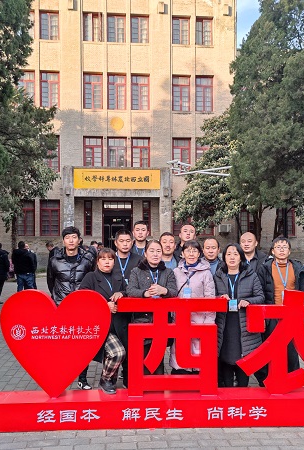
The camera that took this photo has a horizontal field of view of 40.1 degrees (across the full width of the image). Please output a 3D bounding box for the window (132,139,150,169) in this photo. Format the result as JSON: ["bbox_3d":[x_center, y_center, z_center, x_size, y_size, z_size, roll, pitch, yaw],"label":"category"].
[{"bbox_3d":[-0.729,-4.465,26.668,1.178,2.310,0.150,0,-2,-5],"label":"window"}]

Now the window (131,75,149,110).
[{"bbox_3d":[-0.678,-8.001,25.098,1.118,2.206,0.200,0,-2,-5],"label":"window"}]

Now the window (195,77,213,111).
[{"bbox_3d":[3.431,-8.560,27.177,1.170,2.328,0.150,0,-2,-5],"label":"window"}]

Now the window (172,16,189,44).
[{"bbox_3d":[1.811,-11.872,25.442,1.101,1.726,0.200,0,-2,-5],"label":"window"}]

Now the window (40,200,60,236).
[{"bbox_3d":[-6.401,-0.436,26.033,1.197,2.231,0.150,0,-2,-5],"label":"window"}]

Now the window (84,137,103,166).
[{"bbox_3d":[-3.739,-4.459,26.410,1.206,2.310,0.150,0,-2,-5],"label":"window"}]

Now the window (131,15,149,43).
[{"bbox_3d":[-0.770,-12.695,26.970,1.178,1.836,0.150,0,-2,-5],"label":"window"}]

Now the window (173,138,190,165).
[{"bbox_3d":[1.921,-4.470,26.896,1.184,2.310,0.150,0,-2,-5],"label":"window"}]

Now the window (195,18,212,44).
[{"bbox_3d":[3.244,-11.881,25.573,1.068,1.753,0.200,0,-2,-5],"label":"window"}]

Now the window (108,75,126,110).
[{"bbox_3d":[-2.094,-7.981,24.969,1.125,2.213,0.200,0,-2,-5],"label":"window"}]

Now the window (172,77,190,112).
[{"bbox_3d":[1.900,-8.557,27.046,1.184,2.328,0.150,0,-2,-5],"label":"window"}]

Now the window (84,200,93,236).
[{"bbox_3d":[-4.016,-0.441,26.237,0.499,2.231,0.150,0,-2,-5],"label":"window"}]

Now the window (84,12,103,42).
[{"bbox_3d":[-3.538,-11.840,24.955,1.130,1.747,0.200,0,-2,-5],"label":"window"}]

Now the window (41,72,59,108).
[{"bbox_3d":[-6.024,-7.988,24.611,1.122,2.211,0.200,0,-2,-5],"label":"window"}]

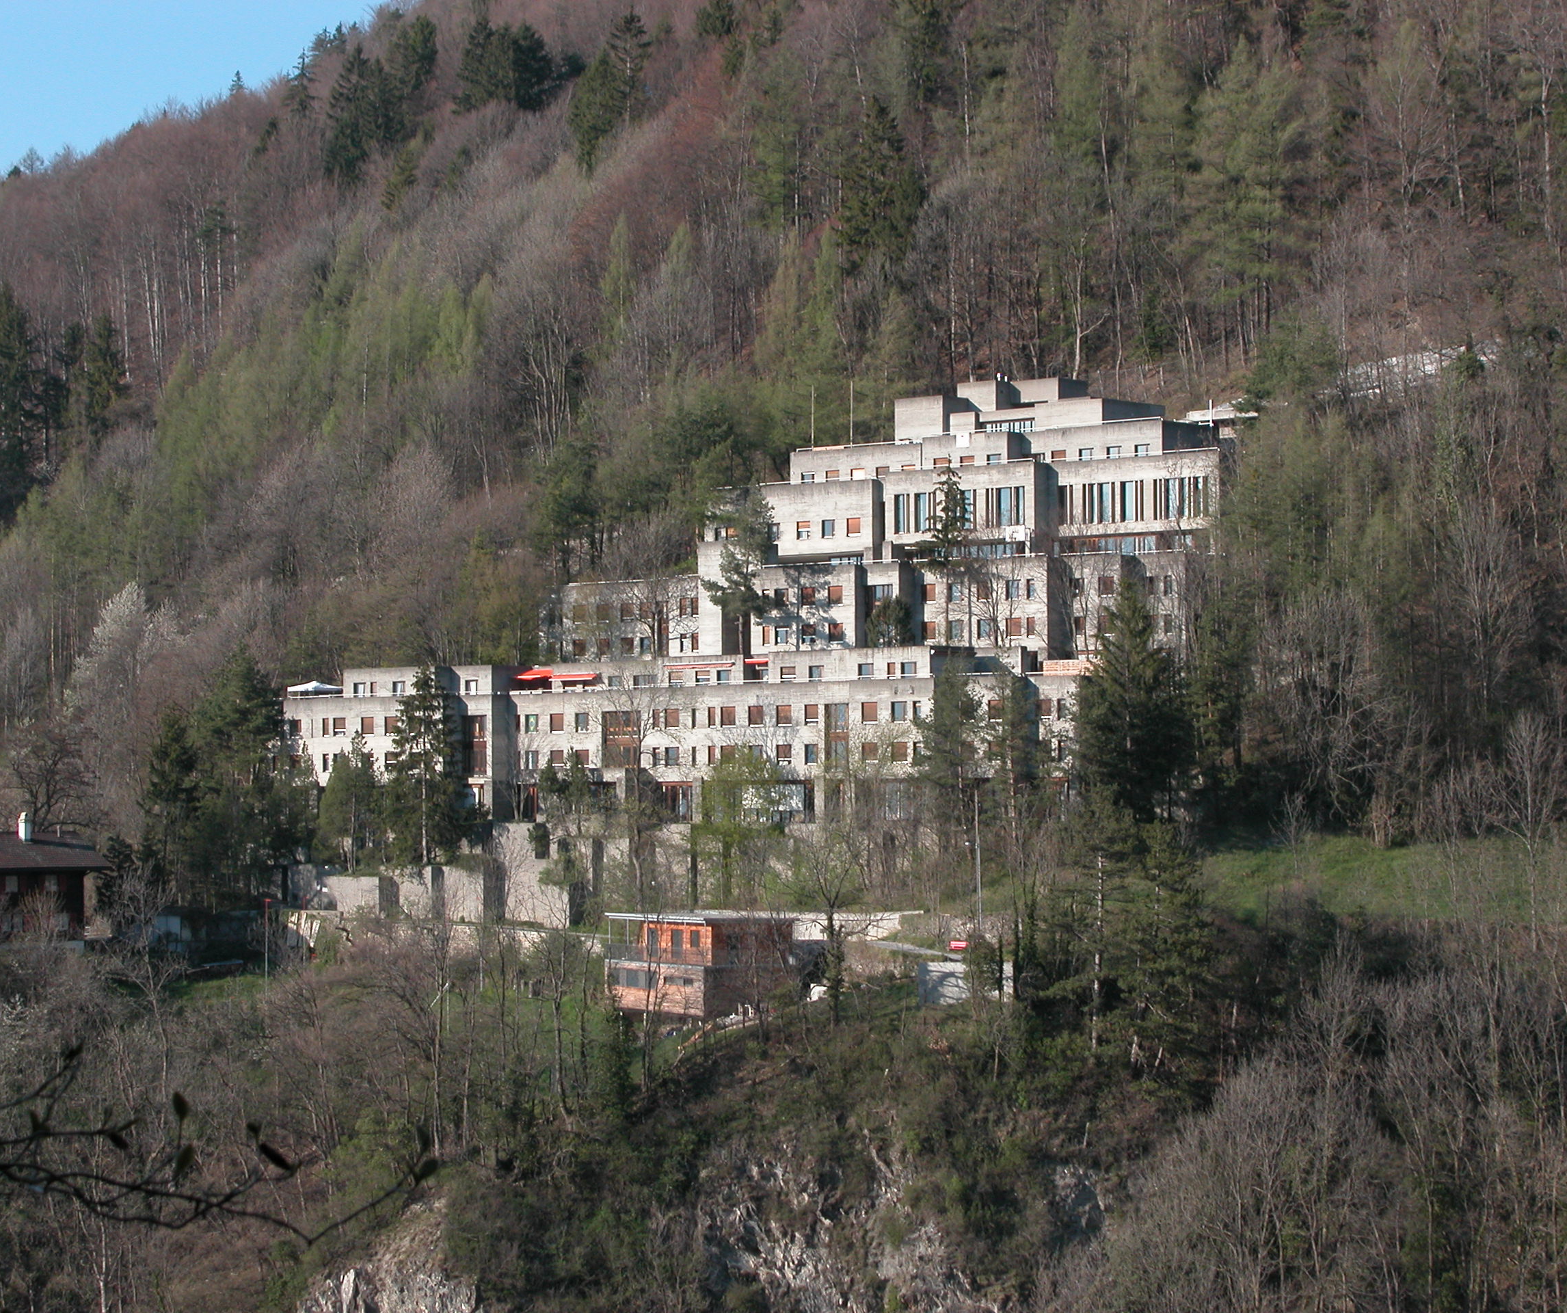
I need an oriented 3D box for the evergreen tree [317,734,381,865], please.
[{"bbox_3d":[-32.830,10.805,325.000,4.963,10.026,4.963,0,-2,0],"label":"evergreen tree"}]

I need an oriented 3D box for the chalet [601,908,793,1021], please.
[{"bbox_3d":[-5.376,20.105,279.100,6.800,6.600,12.500,1,-3,-32],"label":"chalet"}]

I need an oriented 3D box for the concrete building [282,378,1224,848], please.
[{"bbox_3d":[1.150,-3.580,338.670,80.000,36.700,38.000,-2,-3,41],"label":"concrete building"}]

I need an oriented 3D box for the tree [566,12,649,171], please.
[{"bbox_3d":[-21.342,-68.493,520.000,10.092,19.216,10.092,0,-2,0],"label":"tree"}]

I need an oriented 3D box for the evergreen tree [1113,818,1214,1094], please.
[{"bbox_3d":[21.689,17.092,247.000,5.894,15.398,5.894,0,-2,0],"label":"evergreen tree"}]

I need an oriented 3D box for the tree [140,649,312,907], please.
[{"bbox_3d":[-43.690,9.540,337.000,13.510,20.260,11.480,0,-2,0],"label":"tree"}]

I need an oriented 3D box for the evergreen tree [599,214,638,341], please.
[{"bbox_3d":[-17.020,-38.810,442.000,4.080,13.360,4.080,0,-2,0],"label":"evergreen tree"}]

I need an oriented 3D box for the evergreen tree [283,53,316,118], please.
[{"bbox_3d":[-68.140,-79.590,605.000,4.810,10.780,4.810,0,-2,0],"label":"evergreen tree"}]

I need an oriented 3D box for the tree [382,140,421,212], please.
[{"bbox_3d":[-48.464,-60.949,545.000,4.855,9.107,4.855,0,-2,0],"label":"tree"}]

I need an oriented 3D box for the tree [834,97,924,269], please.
[{"bbox_3d":[9.550,-47.350,432.000,9.070,17.870,9.070,0,-2,0],"label":"tree"}]

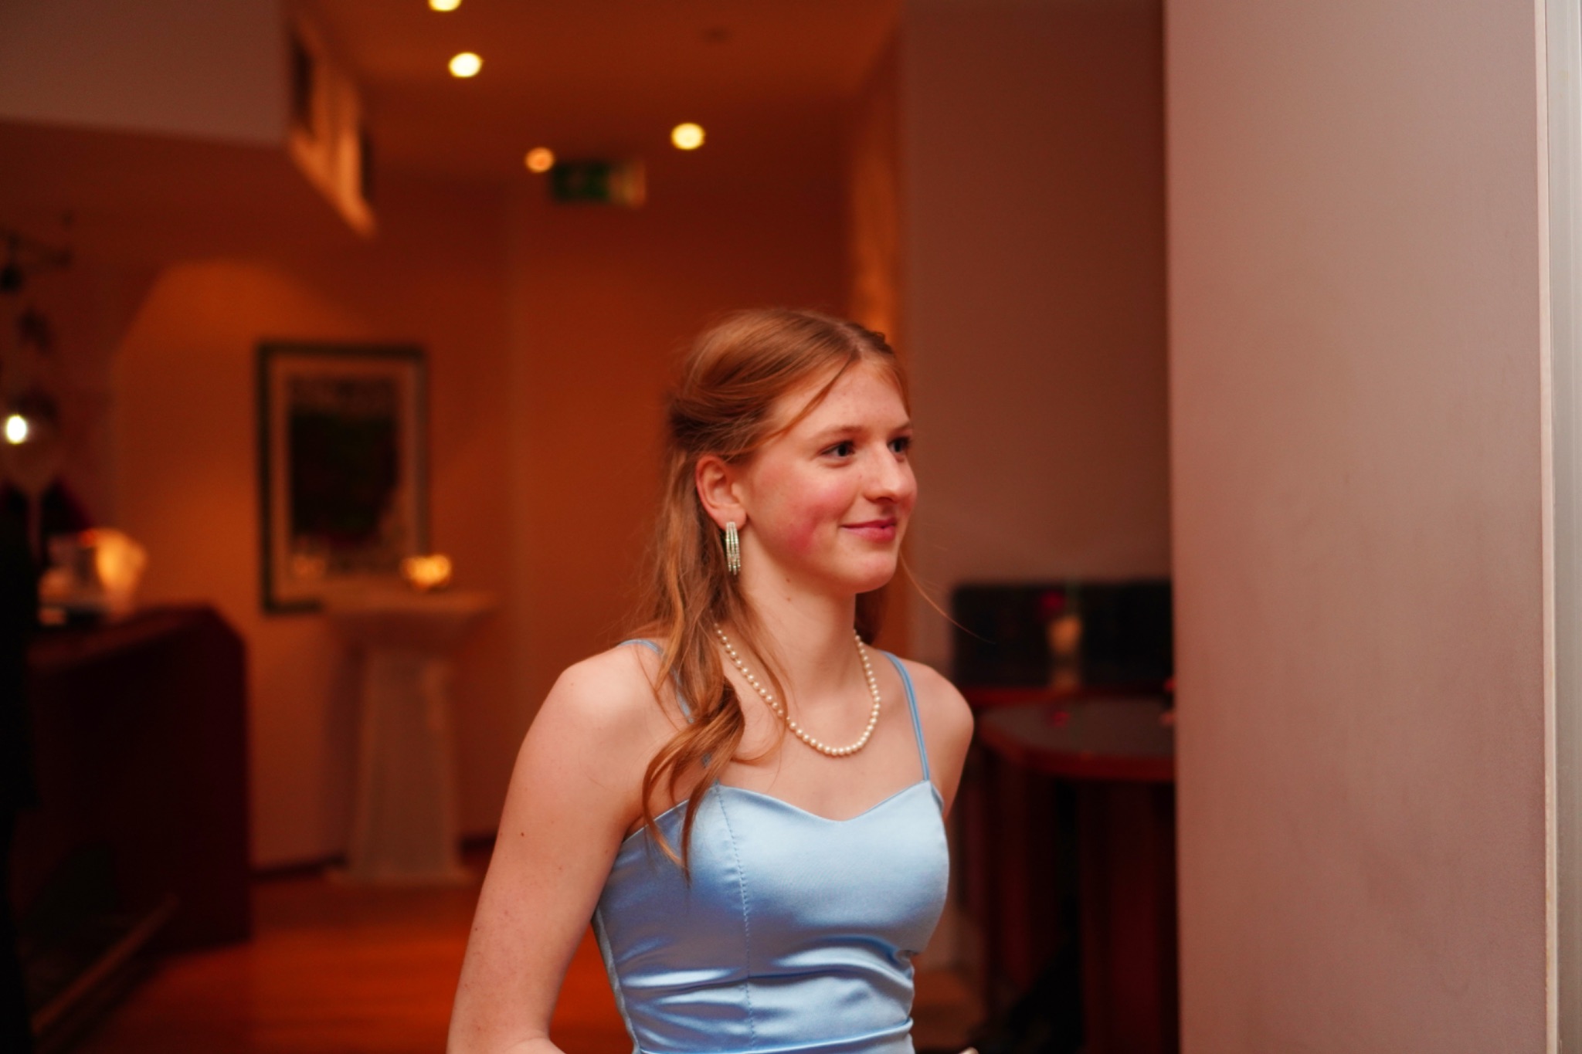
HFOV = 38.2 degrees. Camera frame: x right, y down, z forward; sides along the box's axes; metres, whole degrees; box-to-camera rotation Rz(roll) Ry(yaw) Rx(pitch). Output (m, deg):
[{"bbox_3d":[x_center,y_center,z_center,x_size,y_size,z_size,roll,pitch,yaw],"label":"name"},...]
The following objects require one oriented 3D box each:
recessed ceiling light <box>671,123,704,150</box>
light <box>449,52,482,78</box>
[{"bbox_3d":[-0.391,-1.489,8.711,0.100,0.040,0.100,-1,1,0],"label":"recessed ceiling light"},{"bbox_3d":[-1.020,-1.451,7.169,0.100,0.040,0.100,-1,1,0],"label":"light"}]

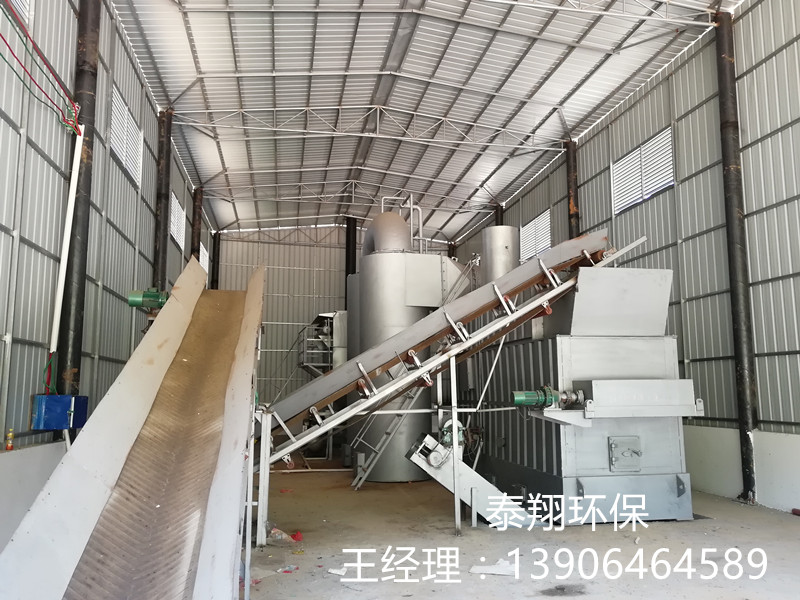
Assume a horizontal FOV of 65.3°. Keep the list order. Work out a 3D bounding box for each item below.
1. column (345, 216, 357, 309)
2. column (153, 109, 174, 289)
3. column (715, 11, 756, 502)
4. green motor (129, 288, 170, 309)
[{"bbox_3d":[-1.966,0.932,24.981,0.380,8.840,0.380,1,-8,-11],"label":"column"},{"bbox_3d":[-5.446,-0.338,14.054,0.260,8.250,0.260,1,-8,-11],"label":"column"},{"bbox_3d":[5.608,-0.917,10.355,0.265,8.250,0.265,1,-8,-11],"label":"column"},{"bbox_3d":[-3.060,-0.016,7.622,0.490,0.250,0.220,1,-8,-11],"label":"green motor"}]

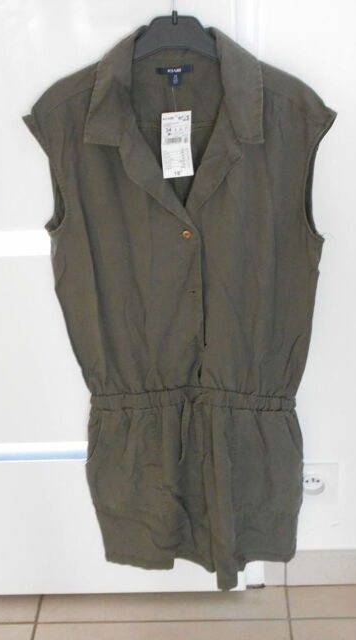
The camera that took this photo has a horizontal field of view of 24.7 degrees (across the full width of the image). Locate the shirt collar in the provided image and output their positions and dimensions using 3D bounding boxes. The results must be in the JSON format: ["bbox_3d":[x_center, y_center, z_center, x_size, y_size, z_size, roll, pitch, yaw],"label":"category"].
[{"bbox_3d":[-0.004,-0.288,0.996,0.222,0.138,0.068,-2,26,3],"label":"shirt collar"}]

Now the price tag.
[{"bbox_3d":[-0.001,-0.221,1.026,0.037,0.081,0.004,-2,26,3],"label":"price tag"}]

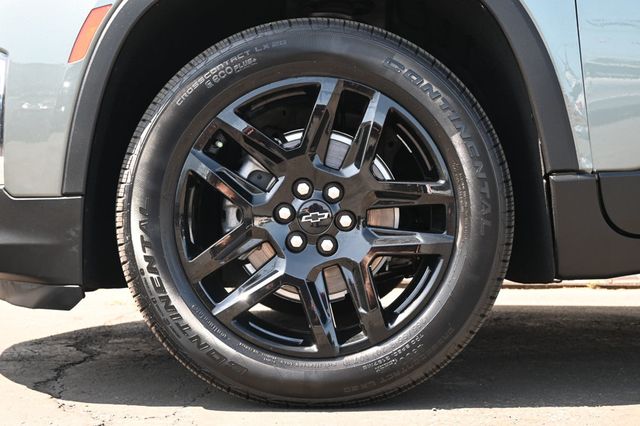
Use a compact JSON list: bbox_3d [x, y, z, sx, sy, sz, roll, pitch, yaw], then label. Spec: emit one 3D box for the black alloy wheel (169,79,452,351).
[{"bbox_3d":[-0.009,0.009,2.180,0.543,0.543,0.215,0,0,0],"label":"black alloy wheel"}]

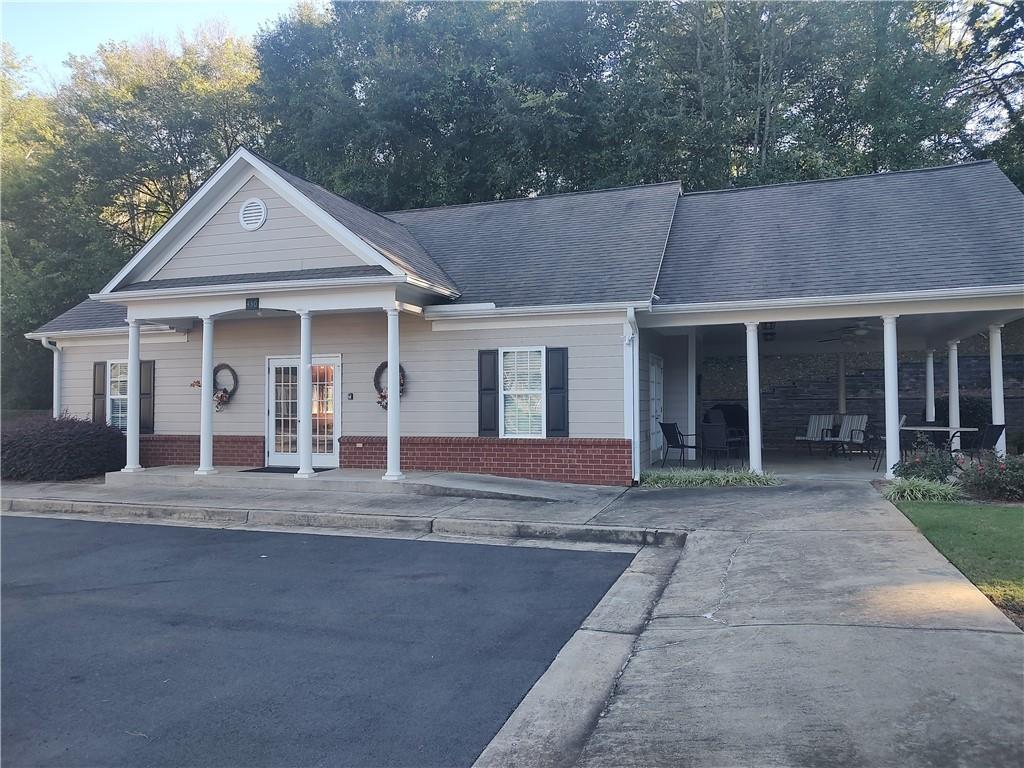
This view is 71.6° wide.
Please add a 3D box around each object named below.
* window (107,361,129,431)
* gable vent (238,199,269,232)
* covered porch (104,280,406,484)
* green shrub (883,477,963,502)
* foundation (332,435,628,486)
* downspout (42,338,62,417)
[{"bbox_3d":[-7.926,0.278,14.471,0.819,1.532,0.101,-1,-2,18],"label":"window"},{"bbox_3d":[-4.282,-2.796,11.739,0.563,0.563,0.060,-1,-2,18],"label":"gable vent"},{"bbox_3d":[-4.081,0.068,12.262,5.809,3.115,1.909,-1,-2,18],"label":"covered porch"},{"bbox_3d":[5.302,1.326,9.201,0.804,0.271,0.623,-1,-2,18],"label":"green shrub"},{"bbox_3d":[-0.600,1.283,12.111,5.306,0.764,0.181,-1,-2,18],"label":"foundation"},{"bbox_3d":[-9.602,0.405,14.774,0.111,2.673,0.422,-1,-2,18],"label":"downspout"}]

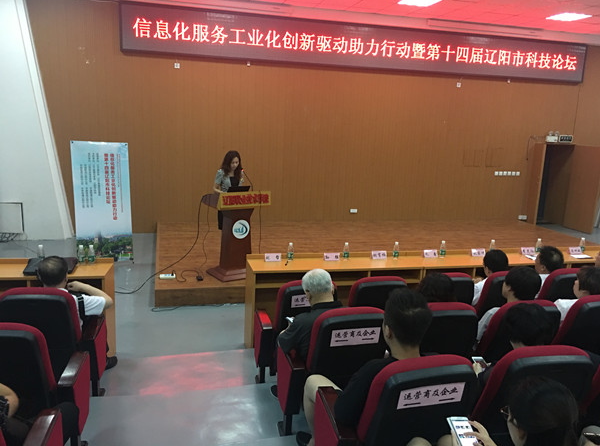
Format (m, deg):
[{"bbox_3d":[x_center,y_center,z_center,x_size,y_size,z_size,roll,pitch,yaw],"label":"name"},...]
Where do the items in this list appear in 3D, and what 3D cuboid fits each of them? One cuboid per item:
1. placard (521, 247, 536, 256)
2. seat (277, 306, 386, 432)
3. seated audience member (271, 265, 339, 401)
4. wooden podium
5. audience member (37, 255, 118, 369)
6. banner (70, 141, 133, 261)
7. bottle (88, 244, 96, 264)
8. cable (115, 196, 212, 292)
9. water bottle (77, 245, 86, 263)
[{"bbox_3d":[2.656,0.320,5.847,0.178,0.078,0.085,0,11,-14],"label":"placard"},{"bbox_3d":[0.203,0.900,3.145,0.620,0.975,0.650,0,11,-14],"label":"seat"},{"bbox_3d":[0.055,0.782,3.264,0.540,1.150,0.820,0,11,-14],"label":"seated audience member"},{"bbox_3d":[-0.804,0.127,6.369,0.680,1.120,0.570,-4,13,-30],"label":"wooden podium"},{"bbox_3d":[-1.709,0.728,3.744,0.640,1.160,0.880,0,11,-14],"label":"audience member"},{"bbox_3d":[-2.942,-0.315,7.554,0.790,1.790,0.200,0,11,-14],"label":"banner"},{"bbox_3d":[-2.010,0.296,4.855,0.061,0.190,0.061,0,11,-14],"label":"bottle"},{"bbox_3d":[-1.794,0.231,6.445,1.080,1.220,0.500,0,11,-14],"label":"cable"},{"bbox_3d":[-2.102,0.298,4.827,0.061,0.190,0.061,0,11,-14],"label":"water bottle"}]

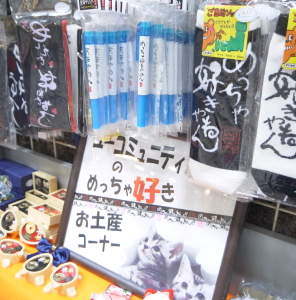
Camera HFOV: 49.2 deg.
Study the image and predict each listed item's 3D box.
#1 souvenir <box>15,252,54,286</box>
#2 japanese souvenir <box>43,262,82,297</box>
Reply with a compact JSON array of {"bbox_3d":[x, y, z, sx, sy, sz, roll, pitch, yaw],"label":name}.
[{"bbox_3d":[-0.187,0.206,0.558,0.053,0.025,0.057,13,25,32],"label":"souvenir"},{"bbox_3d":[-0.140,0.221,0.550,0.053,0.025,0.057,7,23,20],"label":"japanese souvenir"}]

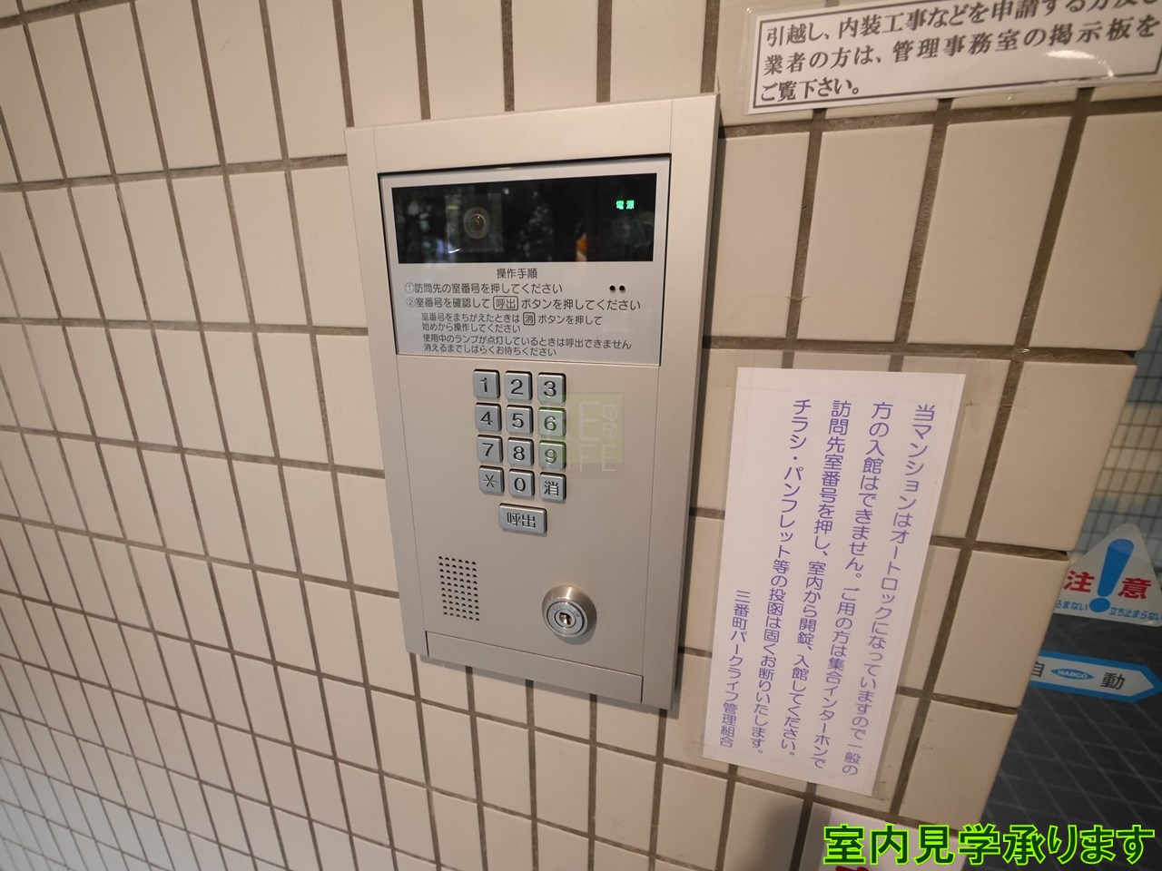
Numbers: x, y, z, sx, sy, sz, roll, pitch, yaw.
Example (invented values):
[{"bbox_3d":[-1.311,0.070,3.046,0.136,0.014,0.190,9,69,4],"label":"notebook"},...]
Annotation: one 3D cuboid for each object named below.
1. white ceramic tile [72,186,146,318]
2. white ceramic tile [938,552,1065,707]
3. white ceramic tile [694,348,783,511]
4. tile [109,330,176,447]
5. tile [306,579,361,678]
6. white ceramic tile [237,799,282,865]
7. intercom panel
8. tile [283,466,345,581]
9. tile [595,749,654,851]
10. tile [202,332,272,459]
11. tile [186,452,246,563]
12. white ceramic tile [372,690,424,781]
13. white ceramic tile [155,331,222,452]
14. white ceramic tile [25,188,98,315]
[{"bbox_3d":[-0.349,-0.134,0.353,0.044,0.093,0.008,5,17,15],"label":"white ceramic tile"},{"bbox_3d":[0.227,0.105,0.258,0.043,0.093,0.008,5,17,15],"label":"white ceramic tile"},{"bbox_3d":[0.084,-0.002,0.267,0.044,0.093,0.008,5,17,15],"label":"white ceramic tile"},{"bbox_3d":[-0.349,-0.039,0.382,0.045,0.095,0.009,5,17,15],"label":"tile"},{"bbox_3d":[-0.207,0.166,0.401,0.045,0.095,0.008,5,17,15],"label":"tile"},{"bbox_3d":[-0.354,0.439,0.520,0.045,0.096,0.008,5,17,15],"label":"white ceramic tile"},{"bbox_3d":[-0.036,0.007,0.290,0.203,0.358,0.020,5,17,14],"label":"intercom panel"},{"bbox_3d":[-0.206,0.070,0.371,0.045,0.095,0.008,5,17,15],"label":"tile"},{"bbox_3d":[0.034,0.281,0.364,0.045,0.095,0.008,5,17,15],"label":"tile"},{"bbox_3d":[-0.254,-0.031,0.356,0.045,0.095,0.008,5,17,15],"label":"tile"},{"bbox_3d":[-0.302,0.061,0.397,0.044,0.093,0.008,5,17,15],"label":"tile"},{"bbox_3d":[-0.159,0.265,0.415,0.045,0.095,0.008,5,17,15],"label":"white ceramic tile"},{"bbox_3d":[-0.301,-0.035,0.369,0.045,0.095,0.009,5,17,15],"label":"white ceramic tile"},{"bbox_3d":[-0.395,-0.138,0.365,0.045,0.095,0.008,5,17,15],"label":"white ceramic tile"}]

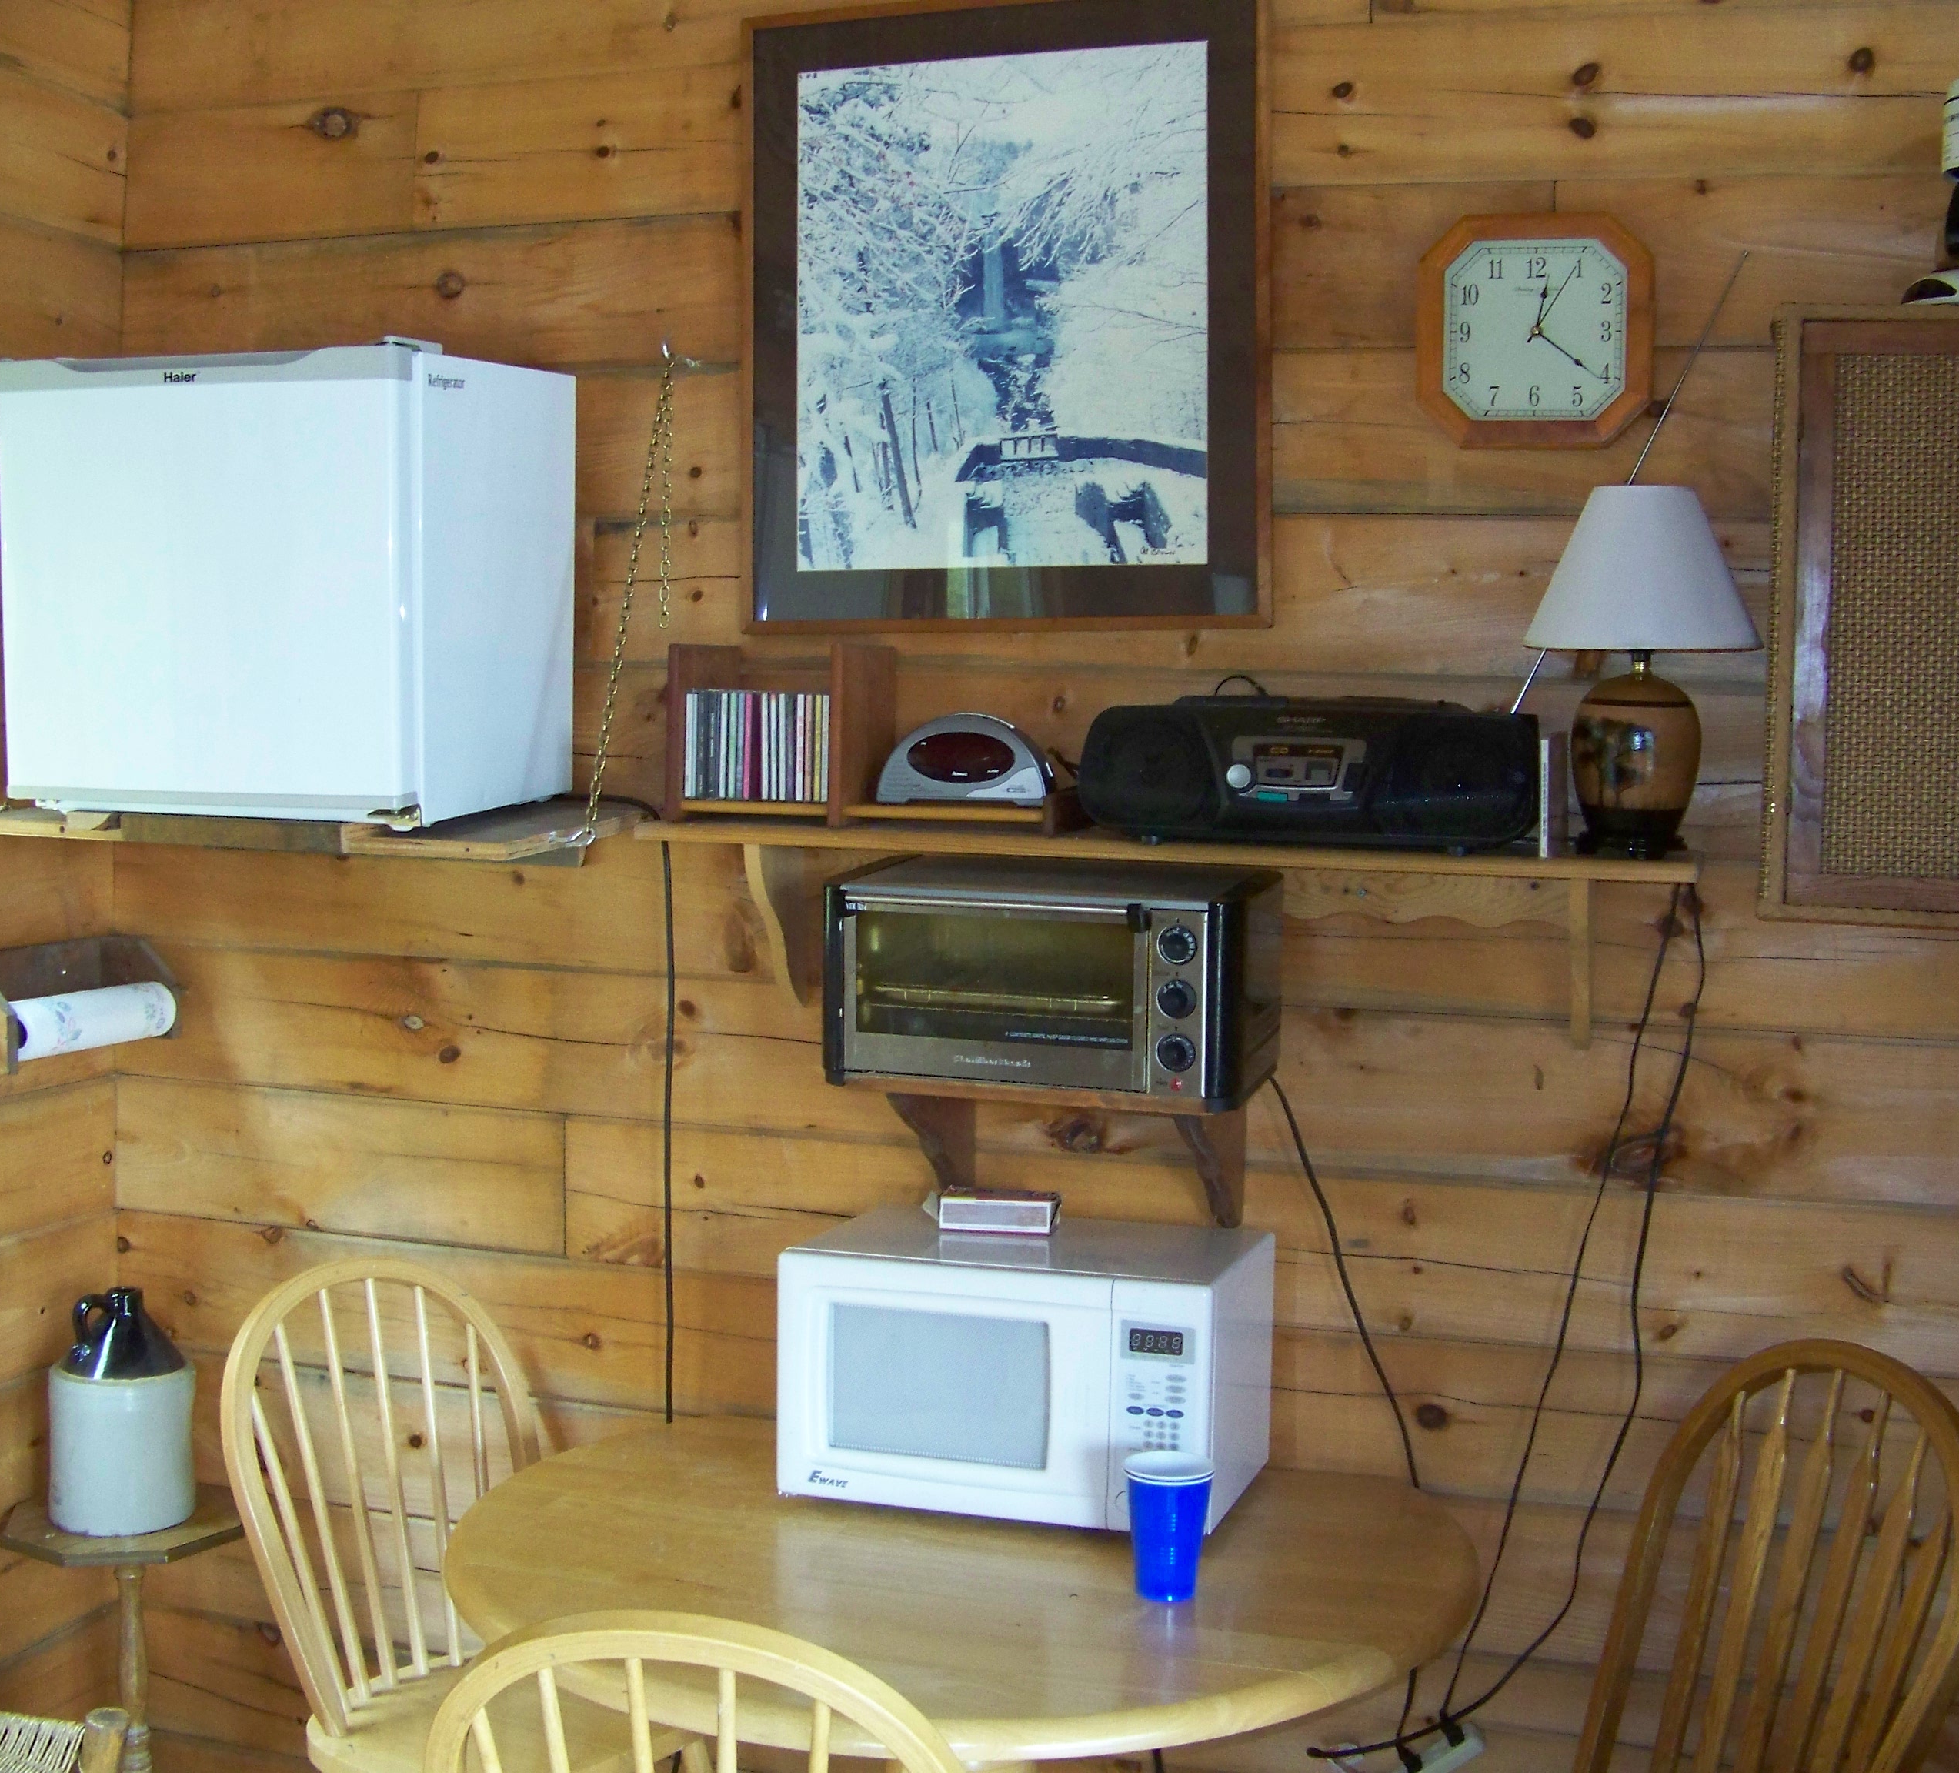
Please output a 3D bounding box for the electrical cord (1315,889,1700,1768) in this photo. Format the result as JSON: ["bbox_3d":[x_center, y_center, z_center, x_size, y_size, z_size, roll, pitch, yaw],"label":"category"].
[{"bbox_3d":[0.585,0.507,2.763,0.408,1.042,0.080,2,4,18],"label":"electrical cord"}]

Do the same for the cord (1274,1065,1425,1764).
[{"bbox_3d":[0.415,0.622,2.806,0.210,0.800,0.080,2,4,18],"label":"cord"}]

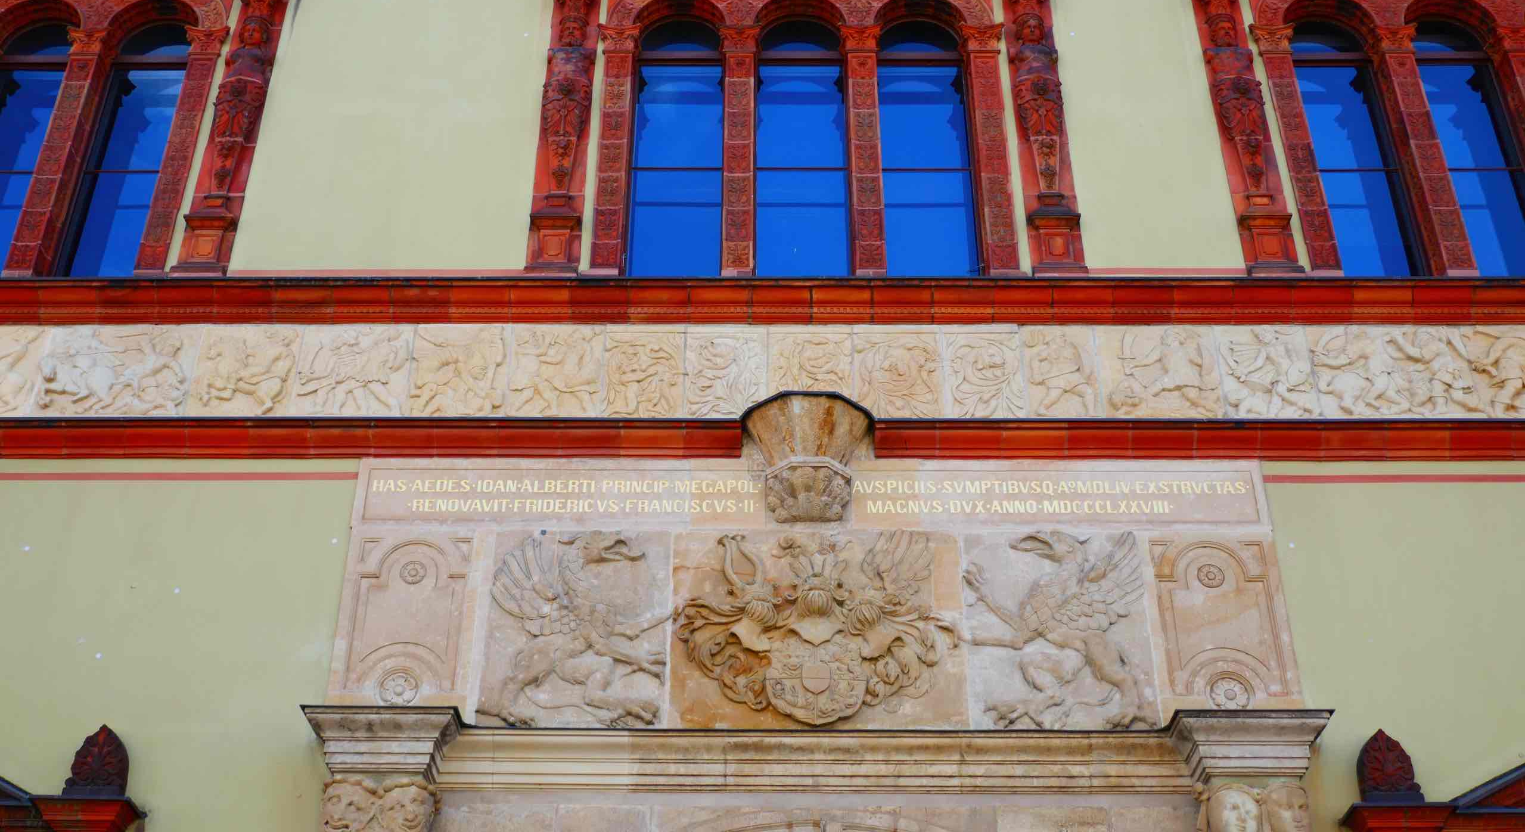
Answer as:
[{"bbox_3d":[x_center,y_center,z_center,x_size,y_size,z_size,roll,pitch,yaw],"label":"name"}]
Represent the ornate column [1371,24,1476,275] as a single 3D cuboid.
[{"bbox_3d":[4.799,-1.924,11.966,0.310,2.410,0.260,0,-33,0],"label":"ornate column"}]

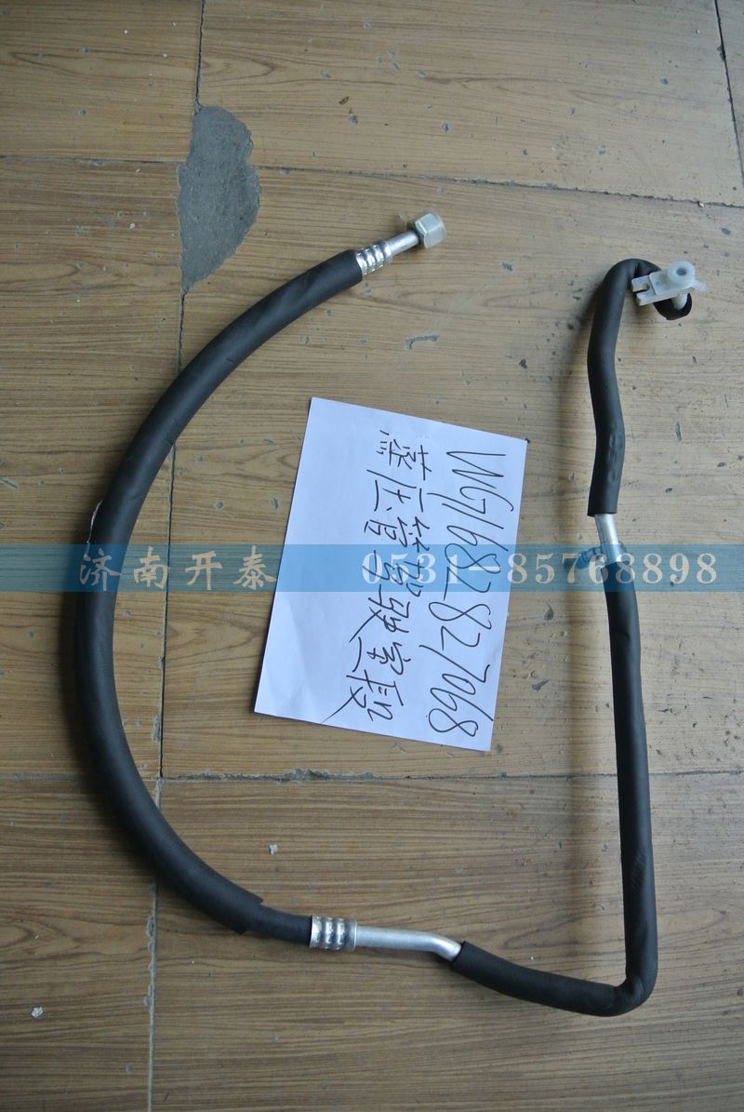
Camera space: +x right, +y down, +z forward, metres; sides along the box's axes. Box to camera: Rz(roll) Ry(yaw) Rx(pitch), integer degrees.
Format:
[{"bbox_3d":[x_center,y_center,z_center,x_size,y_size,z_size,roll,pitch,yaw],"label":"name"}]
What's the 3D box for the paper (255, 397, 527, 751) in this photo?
[{"bbox_3d":[0.024,0.012,0.818,0.210,0.004,0.297,10,77,-5],"label":"paper"}]

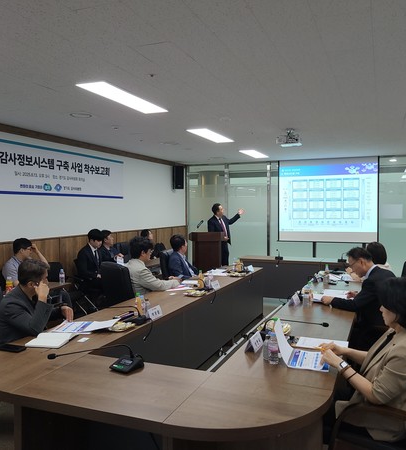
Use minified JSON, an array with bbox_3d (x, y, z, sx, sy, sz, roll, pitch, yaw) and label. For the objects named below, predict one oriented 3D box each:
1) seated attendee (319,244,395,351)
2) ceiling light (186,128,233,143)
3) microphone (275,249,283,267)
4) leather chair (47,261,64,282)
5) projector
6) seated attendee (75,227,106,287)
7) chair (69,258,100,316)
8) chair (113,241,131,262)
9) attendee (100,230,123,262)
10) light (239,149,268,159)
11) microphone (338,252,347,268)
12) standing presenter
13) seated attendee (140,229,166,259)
[{"bbox_3d":[1.413,0.821,3.845,0.810,1.245,0.546,0,2,22],"label":"seated attendee"},{"bbox_3d":[0.139,-1.294,6.531,0.300,0.050,1.200,0,2,22],"label":"ceiling light"},{"bbox_3d":[1.364,0.519,7.923,0.130,0.180,0.220,0,2,22],"label":"microphone"},{"bbox_3d":[-1.773,0.974,6.007,0.600,0.880,0.560,0,2,22],"label":"leather chair"},{"bbox_3d":[1.195,-1.193,6.132,0.314,0.223,0.304,0,2,22],"label":"projector"},{"bbox_3d":[-1.414,0.729,6.415,0.720,1.340,0.500,0,2,25],"label":"seated attendee"},{"bbox_3d":[-1.494,0.947,6.487,0.600,0.900,0.560,0,2,22],"label":"chair"},{"bbox_3d":[-1.107,0.834,7.449,0.650,1.070,0.620,0,2,22],"label":"chair"},{"bbox_3d":[-1.337,0.716,7.115,0.789,1.275,0.506,0,2,12],"label":"attendee"},{"bbox_3d":[1.042,-1.412,8.975,0.293,0.051,1.265,0,2,22],"label":"light"},{"bbox_3d":[2.337,0.525,7.489,0.130,0.180,0.220,0,2,22],"label":"microphone"},{"bbox_3d":[0.475,0.423,9.312,0.420,1.740,0.720,1,2,44],"label":"standing presenter"},{"bbox_3d":[-0.827,0.704,8.012,0.720,1.280,0.500,0,2,14],"label":"seated attendee"}]

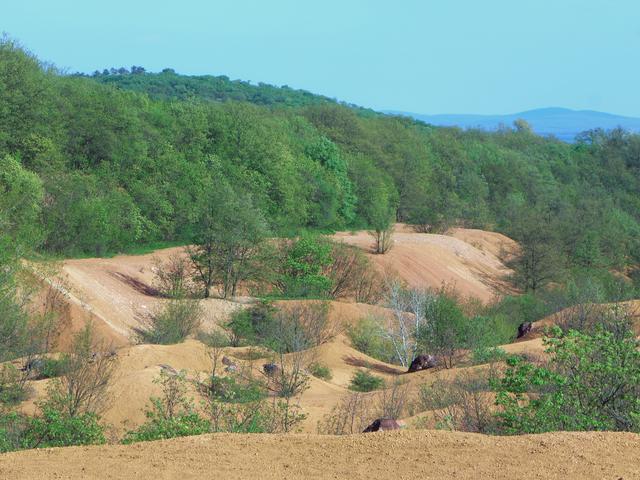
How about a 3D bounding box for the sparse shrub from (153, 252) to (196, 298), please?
[{"bbox_3d":[-8.429,2.042,167.000,2.420,2.650,2.170,0,2,-3],"label":"sparse shrub"}]

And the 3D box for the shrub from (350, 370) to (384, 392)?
[{"bbox_3d":[1.698,5.167,106.000,1.310,0.800,1.180,0,2,1],"label":"shrub"}]

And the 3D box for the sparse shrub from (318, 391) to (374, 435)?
[{"bbox_3d":[0.743,5.290,88.000,1.700,1.330,1.530,0,2,0],"label":"sparse shrub"}]

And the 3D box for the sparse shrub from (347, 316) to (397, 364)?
[{"bbox_3d":[2.253,4.397,127.000,2.190,2.100,1.970,0,2,1],"label":"sparse shrub"}]

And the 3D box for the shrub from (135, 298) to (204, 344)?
[{"bbox_3d":[-6.896,3.734,133.000,3.020,2.110,2.720,0,2,-3],"label":"shrub"}]

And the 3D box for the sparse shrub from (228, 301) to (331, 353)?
[{"bbox_3d":[-1.769,3.919,130.000,4.840,2.420,3.140,0,2,-1],"label":"sparse shrub"}]

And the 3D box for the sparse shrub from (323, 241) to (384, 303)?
[{"bbox_3d":[1.904,1.791,165.000,3.520,3.520,3.170,0,2,1],"label":"sparse shrub"}]

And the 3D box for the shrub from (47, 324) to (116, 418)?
[{"bbox_3d":[-7.641,4.213,93.000,2.240,3.010,2.020,0,2,-5],"label":"shrub"}]

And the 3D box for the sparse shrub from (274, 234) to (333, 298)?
[{"bbox_3d":[-0.955,1.534,168.000,3.360,3.700,3.020,0,2,0],"label":"sparse shrub"}]

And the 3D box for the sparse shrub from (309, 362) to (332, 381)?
[{"bbox_3d":[0.019,5.029,111.000,0.920,0.690,0.830,0,2,0],"label":"sparse shrub"}]

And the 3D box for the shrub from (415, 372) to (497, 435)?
[{"bbox_3d":[4.201,5.069,90.000,2.420,1.920,2.180,0,2,3],"label":"shrub"}]

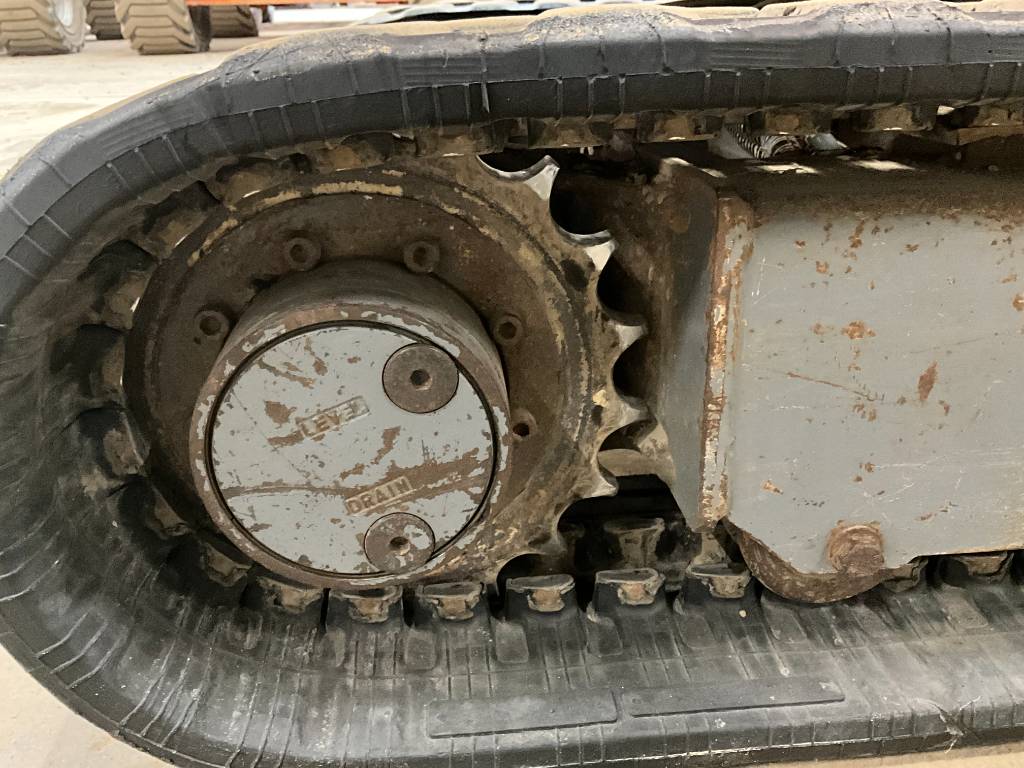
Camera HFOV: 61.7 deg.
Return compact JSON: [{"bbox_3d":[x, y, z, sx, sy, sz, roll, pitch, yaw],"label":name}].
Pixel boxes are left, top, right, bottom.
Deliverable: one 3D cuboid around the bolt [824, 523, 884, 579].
[{"bbox_3d":[0.175,0.085,0.434,0.024,0.024,0.013,-3,22,-5],"label":"bolt"}]

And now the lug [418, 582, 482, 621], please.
[{"bbox_3d":[-0.033,0.118,0.468,0.035,0.016,0.014,-3,22,-5],"label":"lug"}]

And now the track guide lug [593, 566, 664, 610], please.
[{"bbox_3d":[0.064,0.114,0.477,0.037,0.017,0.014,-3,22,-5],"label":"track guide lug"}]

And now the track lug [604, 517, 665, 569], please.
[{"bbox_3d":[0.075,0.096,0.531,0.035,0.023,0.014,-3,22,-5],"label":"track lug"}]

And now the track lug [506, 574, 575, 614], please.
[{"bbox_3d":[0.015,0.116,0.473,0.036,0.016,0.014,-3,22,-5],"label":"track lug"}]

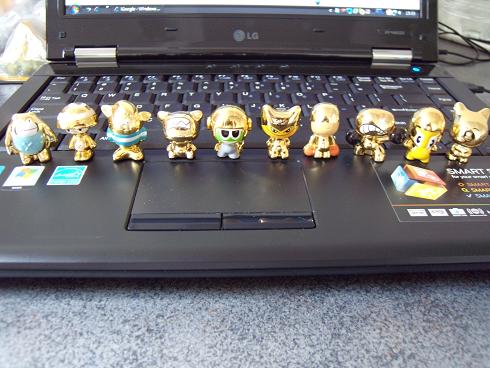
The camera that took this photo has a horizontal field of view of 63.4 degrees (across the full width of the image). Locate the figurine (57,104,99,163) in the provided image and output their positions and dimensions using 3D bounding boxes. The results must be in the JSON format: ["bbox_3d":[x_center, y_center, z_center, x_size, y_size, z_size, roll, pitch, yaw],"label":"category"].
[{"bbox_3d":[-0.090,-0.029,0.217,0.021,0.032,0.018,-7,40,-8],"label":"figurine"}]

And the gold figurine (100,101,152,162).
[{"bbox_3d":[-0.062,-0.029,0.214,0.025,0.030,0.018,-6,38,-8],"label":"gold figurine"}]

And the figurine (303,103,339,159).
[{"bbox_3d":[0.041,-0.030,0.218,0.020,0.029,0.017,4,38,5],"label":"figurine"}]

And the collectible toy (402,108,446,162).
[{"bbox_3d":[0.097,-0.027,0.214,0.018,0.029,0.018,13,40,16],"label":"collectible toy"}]

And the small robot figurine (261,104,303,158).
[{"bbox_3d":[0.020,-0.030,0.221,0.022,0.029,0.018,2,40,2],"label":"small robot figurine"}]

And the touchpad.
[{"bbox_3d":[-0.011,0.005,0.198,0.085,0.003,0.052,-1,38,-2],"label":"touchpad"}]

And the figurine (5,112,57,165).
[{"bbox_3d":[-0.116,-0.025,0.216,0.027,0.028,0.018,-8,41,-10],"label":"figurine"}]

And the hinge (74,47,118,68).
[{"bbox_3d":[-0.120,-0.103,0.322,0.033,0.013,0.013,0,40,-1],"label":"hinge"}]

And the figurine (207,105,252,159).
[{"bbox_3d":[-0.008,-0.030,0.221,0.025,0.029,0.019,-1,40,-2],"label":"figurine"}]

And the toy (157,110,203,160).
[{"bbox_3d":[-0.036,-0.028,0.221,0.025,0.026,0.018,-3,40,-5],"label":"toy"}]

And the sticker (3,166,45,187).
[{"bbox_3d":[-0.118,-0.004,0.212,0.018,0.001,0.017,0,40,-1],"label":"sticker"}]

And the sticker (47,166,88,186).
[{"bbox_3d":[-0.092,-0.004,0.207,0.016,0.001,0.016,-1,38,-2],"label":"sticker"}]

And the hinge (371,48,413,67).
[{"bbox_3d":[0.124,-0.107,0.334,0.034,0.012,0.012,-1,38,-2],"label":"hinge"}]

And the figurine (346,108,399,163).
[{"bbox_3d":[0.070,-0.027,0.216,0.028,0.028,0.018,13,40,16],"label":"figurine"}]

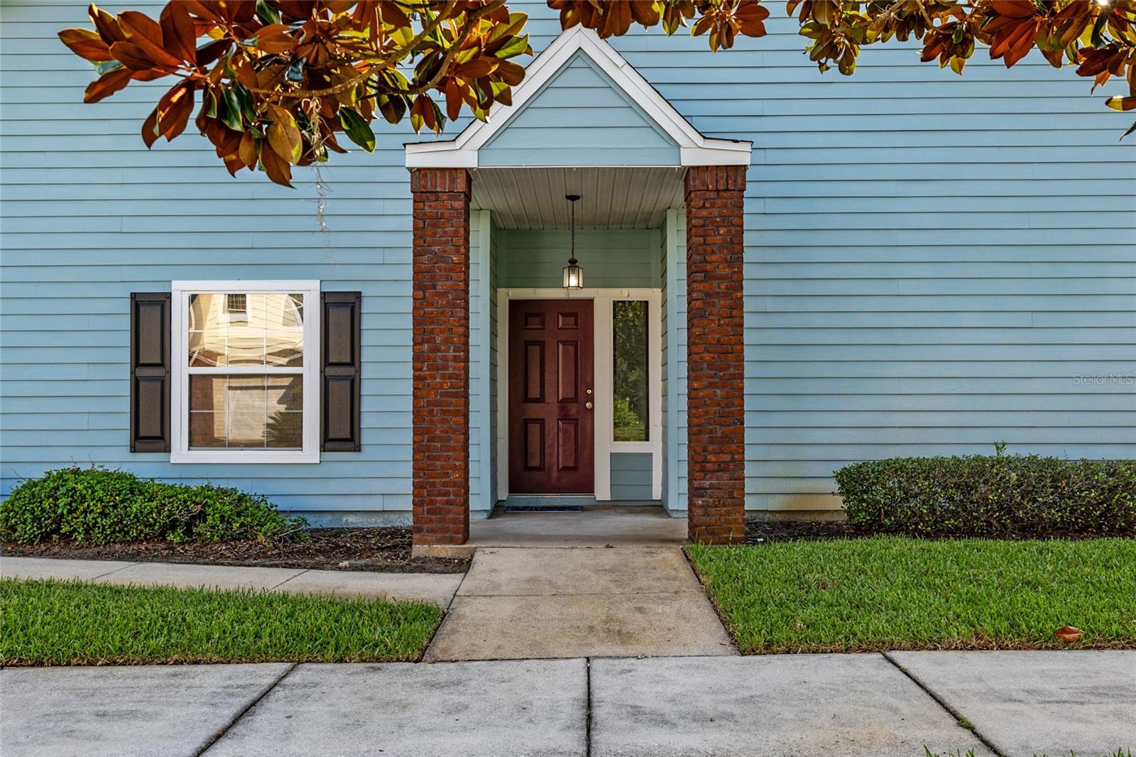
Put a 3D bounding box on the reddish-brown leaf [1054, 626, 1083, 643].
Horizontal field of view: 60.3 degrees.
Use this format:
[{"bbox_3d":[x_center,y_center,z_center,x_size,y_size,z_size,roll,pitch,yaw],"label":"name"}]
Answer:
[{"bbox_3d":[2.603,1.325,5.080,0.135,0.068,0.085,0,-1,1],"label":"reddish-brown leaf"}]

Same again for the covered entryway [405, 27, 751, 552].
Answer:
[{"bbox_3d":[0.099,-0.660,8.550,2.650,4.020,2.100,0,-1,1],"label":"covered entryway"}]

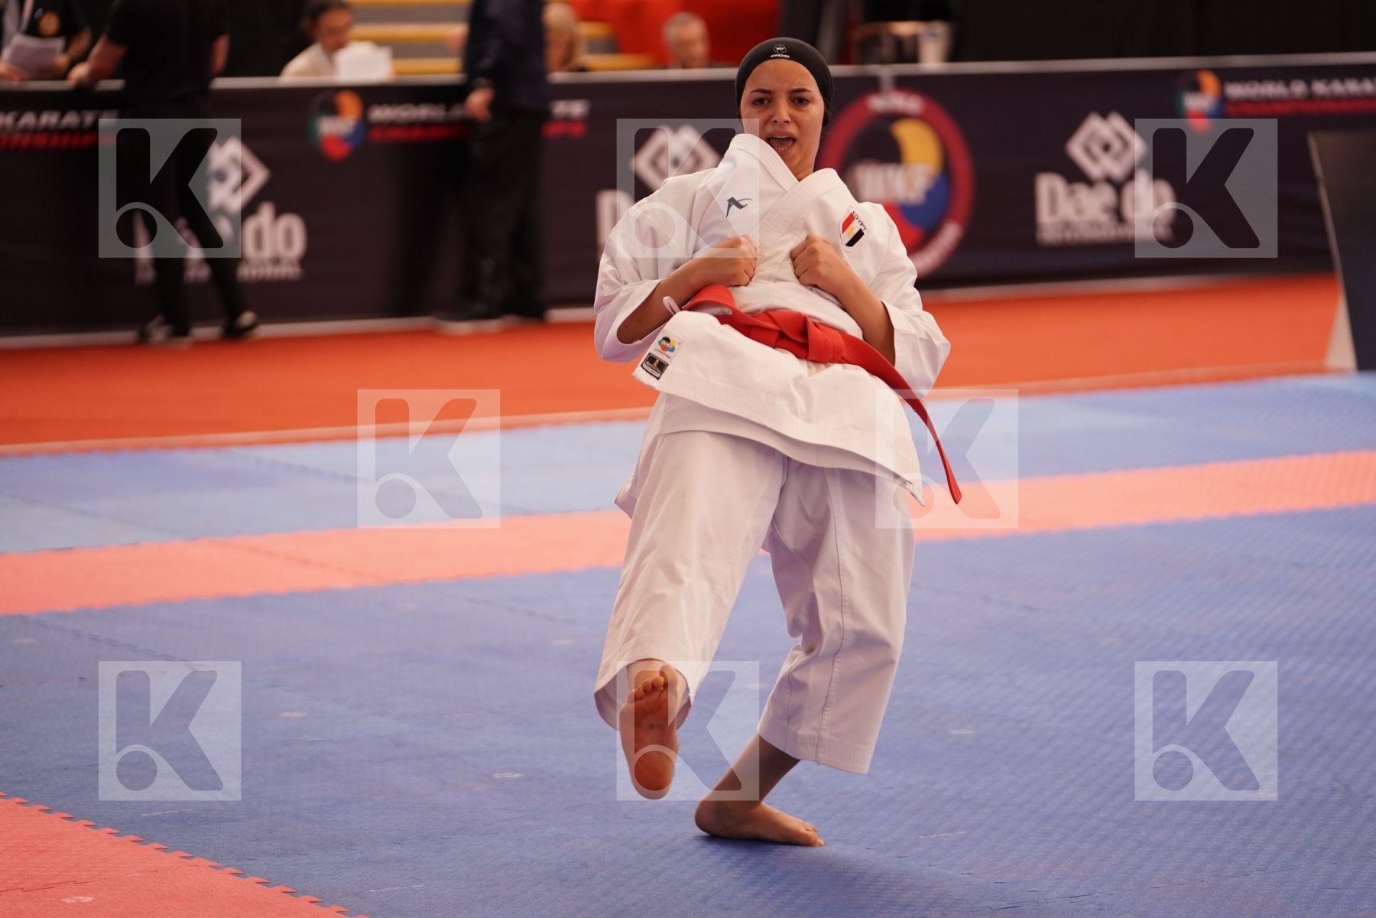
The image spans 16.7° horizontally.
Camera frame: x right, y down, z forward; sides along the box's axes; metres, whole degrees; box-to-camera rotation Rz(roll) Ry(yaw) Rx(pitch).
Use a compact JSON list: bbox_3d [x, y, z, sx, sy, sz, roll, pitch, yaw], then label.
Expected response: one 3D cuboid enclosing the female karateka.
[{"bbox_3d":[0.140,-0.015,7.680,0.630,1.330,0.920,0,6,-5],"label":"female karateka"}]

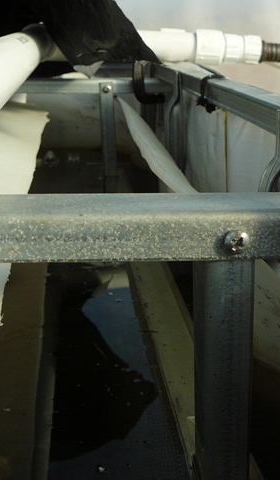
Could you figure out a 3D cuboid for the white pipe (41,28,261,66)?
[{"bbox_3d":[0.026,-0.318,1.066,0.357,0.058,0.057,0,16,-4],"label":"white pipe"}]

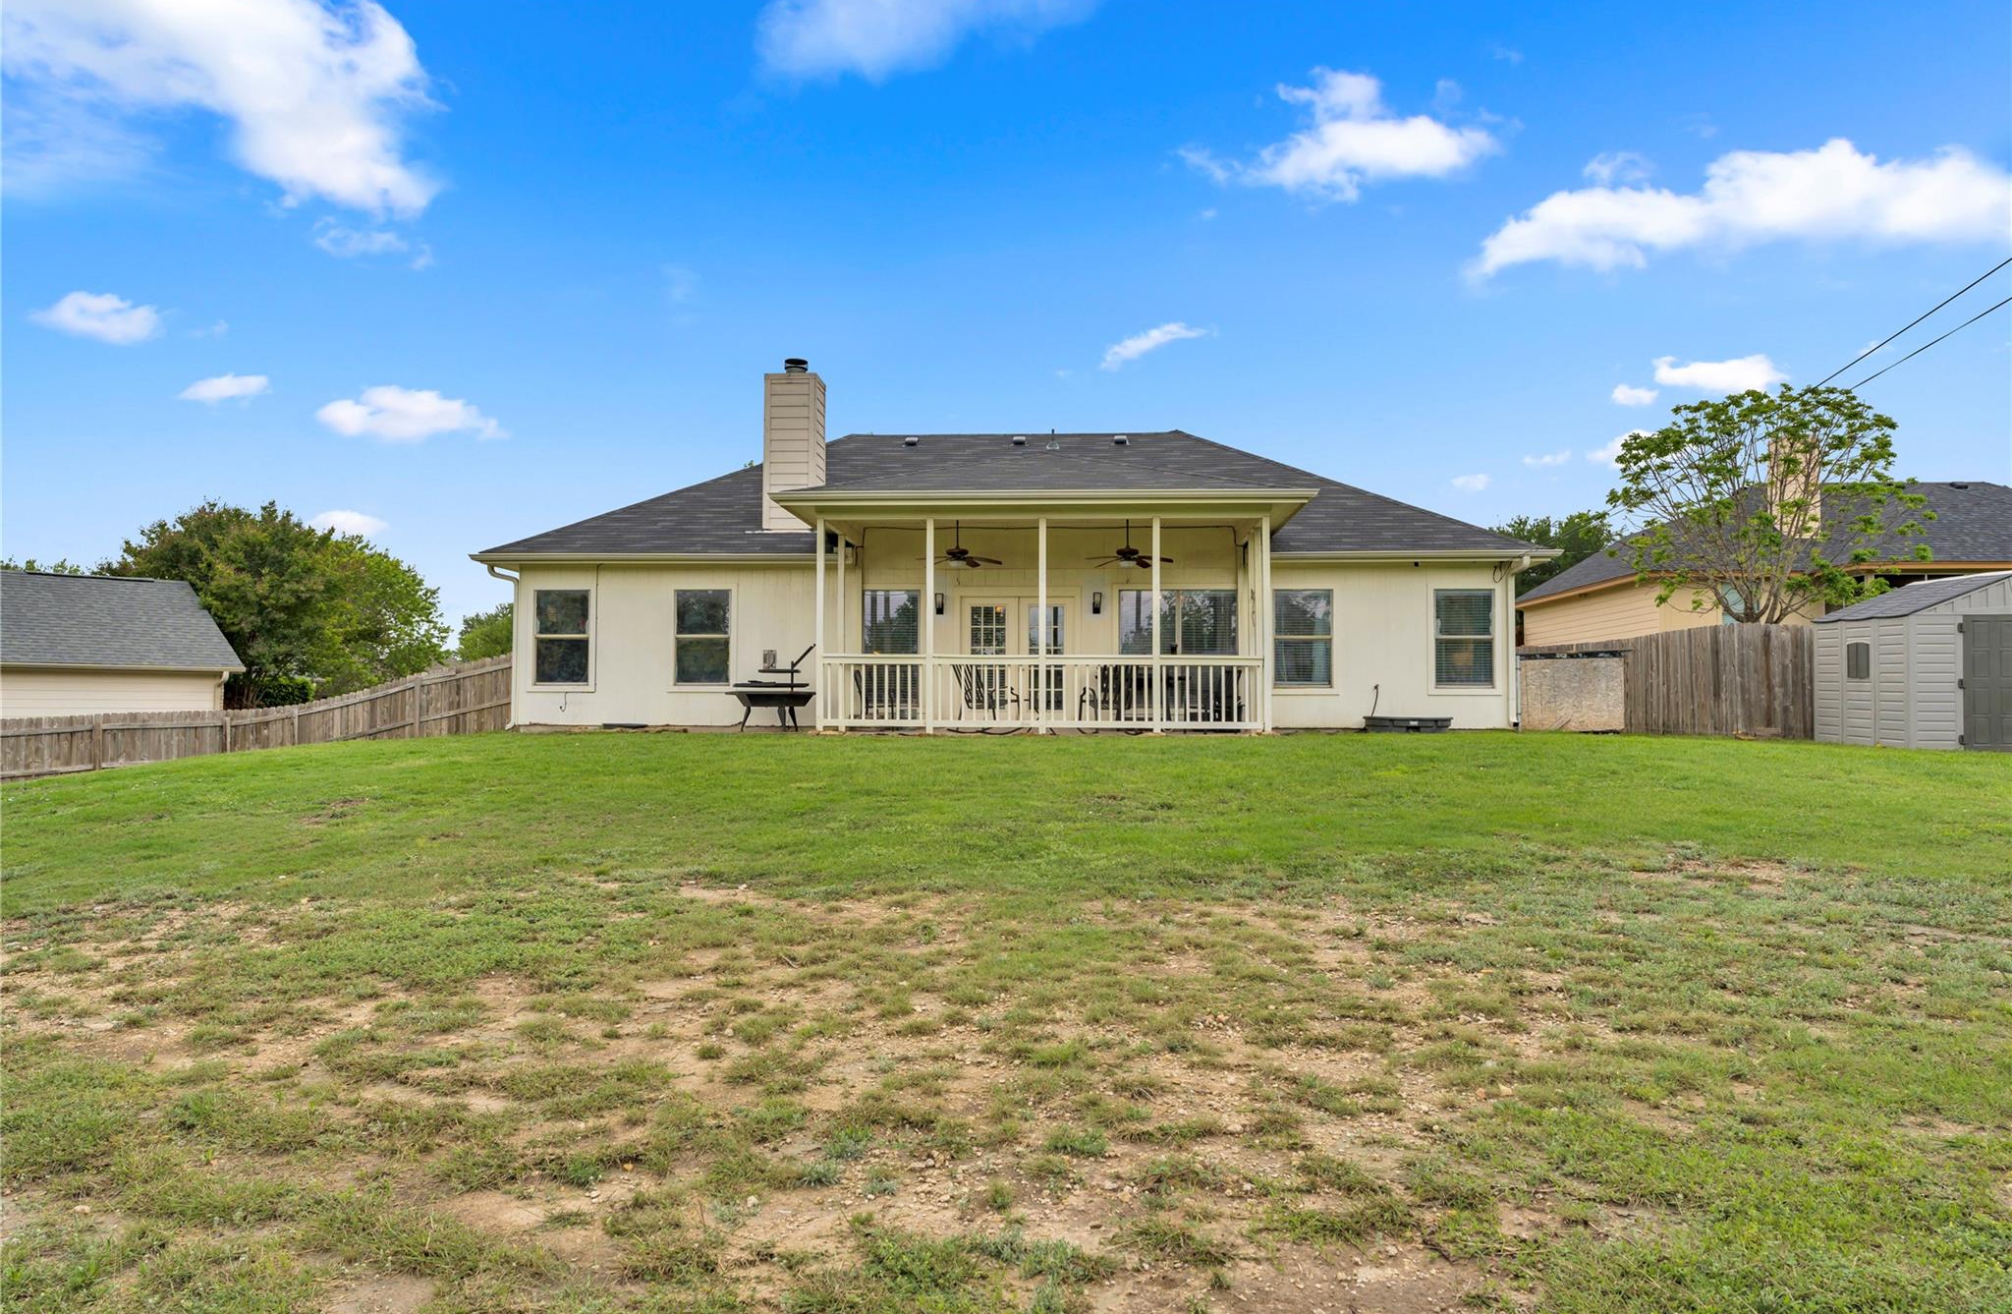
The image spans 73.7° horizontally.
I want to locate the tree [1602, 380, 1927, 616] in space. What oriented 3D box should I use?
[{"bbox_3d":[13.119,-1.742,23.349,5.200,5.960,5.200,-1,-2,29],"label":"tree"}]

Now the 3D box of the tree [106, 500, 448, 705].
[{"bbox_3d":[-17.933,-0.526,33.315,7.700,6.750,7.700,1,-2,-28],"label":"tree"}]

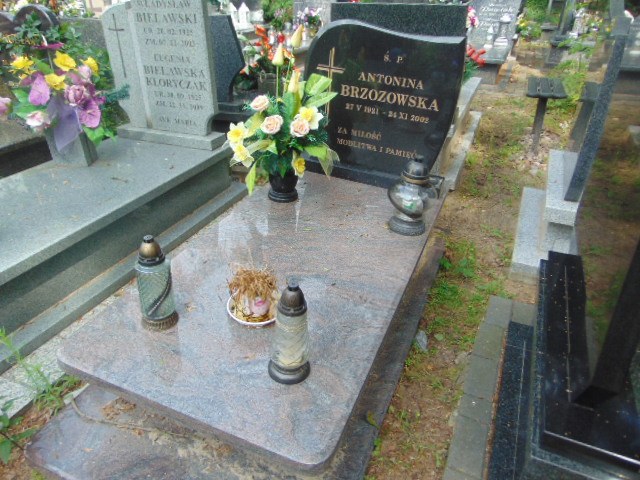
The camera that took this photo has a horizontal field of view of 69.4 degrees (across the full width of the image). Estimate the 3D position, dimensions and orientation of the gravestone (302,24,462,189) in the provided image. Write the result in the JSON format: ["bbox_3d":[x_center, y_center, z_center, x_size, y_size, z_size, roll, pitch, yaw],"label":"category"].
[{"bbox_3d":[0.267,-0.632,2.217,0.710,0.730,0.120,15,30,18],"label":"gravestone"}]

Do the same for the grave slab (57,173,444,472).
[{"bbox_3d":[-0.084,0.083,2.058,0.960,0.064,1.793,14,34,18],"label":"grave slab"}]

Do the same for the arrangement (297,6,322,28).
[{"bbox_3d":[-0.127,-2.639,5.501,0.333,0.274,0.274,14,34,18],"label":"arrangement"}]

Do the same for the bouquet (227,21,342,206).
[{"bbox_3d":[-0.194,-0.584,2.263,0.568,0.833,0.461,14,34,18],"label":"bouquet"}]

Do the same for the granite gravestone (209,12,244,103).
[{"bbox_3d":[-0.800,-1.288,3.251,0.627,0.578,0.088,14,34,18],"label":"granite gravestone"}]

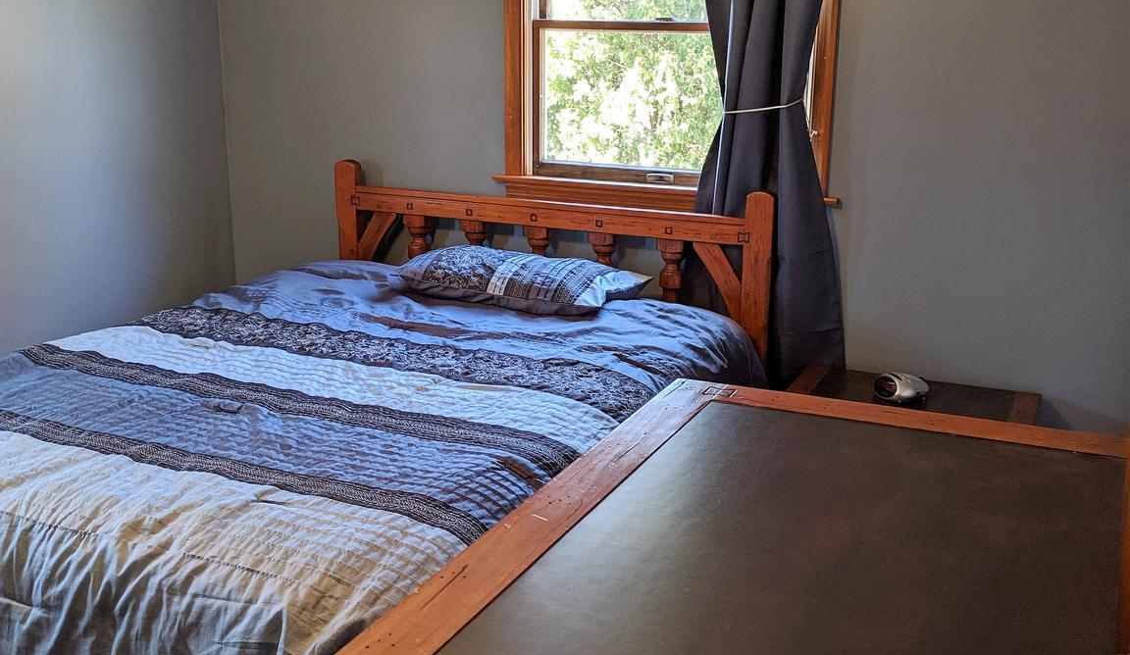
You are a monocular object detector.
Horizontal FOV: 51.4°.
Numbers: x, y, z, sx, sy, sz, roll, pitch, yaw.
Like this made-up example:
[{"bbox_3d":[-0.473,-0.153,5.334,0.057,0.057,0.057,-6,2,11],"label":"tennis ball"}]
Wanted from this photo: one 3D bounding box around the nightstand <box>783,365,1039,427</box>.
[{"bbox_3d":[0.945,0.478,3.301,0.650,0.568,0.450,7,16,24],"label":"nightstand"}]

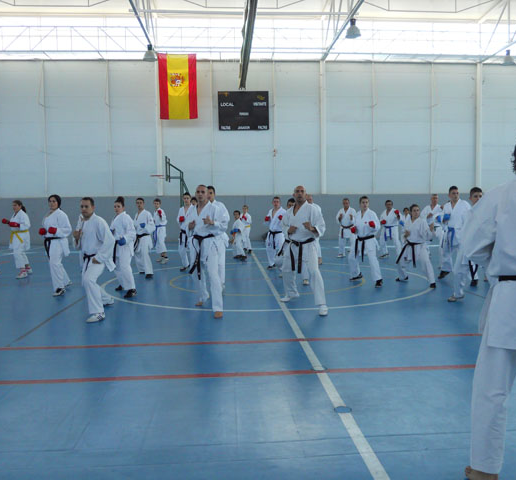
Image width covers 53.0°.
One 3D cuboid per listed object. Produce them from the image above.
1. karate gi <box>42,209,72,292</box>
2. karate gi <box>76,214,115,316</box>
[{"bbox_3d":[-3.399,0.138,8.772,0.500,1.358,0.630,1,4,25],"label":"karate gi"},{"bbox_3d":[-2.145,0.291,6.828,0.540,1.254,0.780,0,4,20],"label":"karate gi"}]

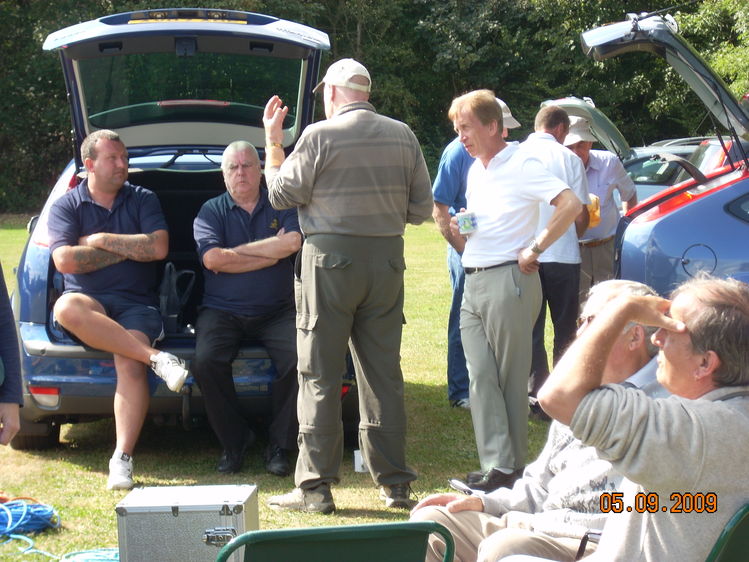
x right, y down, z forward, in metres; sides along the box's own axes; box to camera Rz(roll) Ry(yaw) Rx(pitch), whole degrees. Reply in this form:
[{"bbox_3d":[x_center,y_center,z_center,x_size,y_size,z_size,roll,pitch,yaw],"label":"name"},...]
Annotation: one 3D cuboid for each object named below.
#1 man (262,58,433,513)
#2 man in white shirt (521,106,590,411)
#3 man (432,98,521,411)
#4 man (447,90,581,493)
[{"bbox_3d":[-0.106,0.008,9.500,0.600,1.760,0.500,-1,3,-23],"label":"man"},{"bbox_3d":[0.988,-0.118,13.300,0.500,1.679,0.400,2,3,35],"label":"man in white shirt"},{"bbox_3d":[0.572,-0.157,13.600,0.450,1.734,0.480,2,3,33],"label":"man"},{"bbox_3d":[0.582,0.030,10.300,0.450,1.679,0.520,-2,3,-38],"label":"man"}]

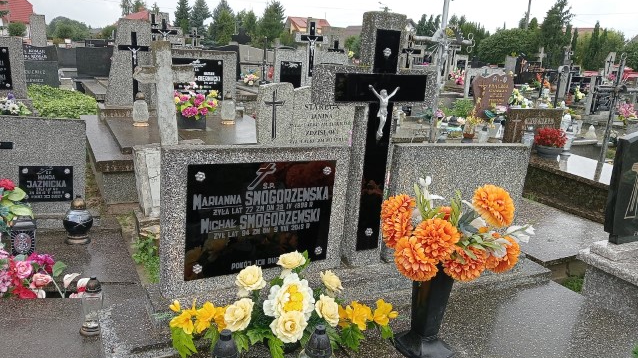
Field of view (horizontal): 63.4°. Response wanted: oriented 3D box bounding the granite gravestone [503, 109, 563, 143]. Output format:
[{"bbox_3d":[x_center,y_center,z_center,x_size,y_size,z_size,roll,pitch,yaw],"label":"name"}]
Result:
[{"bbox_3d":[2.434,-0.571,5.853,0.880,0.480,0.100,-3,15,-28],"label":"granite gravestone"}]

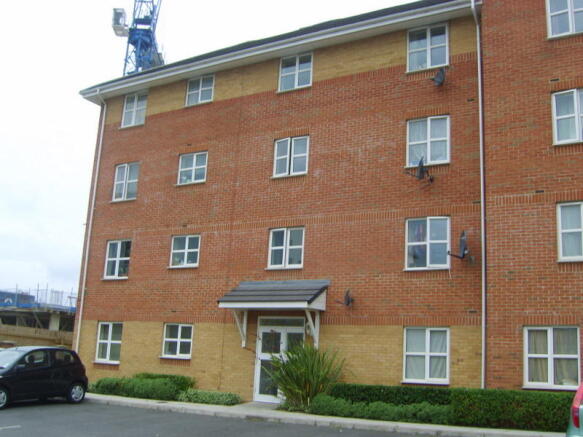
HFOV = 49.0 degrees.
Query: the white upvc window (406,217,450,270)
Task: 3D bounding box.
[{"bbox_3d":[3.359,0.630,15.720,1.120,1.290,0.100,-5,-14,30],"label":"white upvc window"}]

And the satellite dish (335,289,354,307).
[{"bbox_3d":[1.344,1.984,16.072,0.500,0.480,0.500,1,-13,9],"label":"satellite dish"}]

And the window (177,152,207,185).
[{"bbox_3d":[-3.068,-1.565,20.083,1.120,0.980,0.100,-5,-14,30],"label":"window"}]

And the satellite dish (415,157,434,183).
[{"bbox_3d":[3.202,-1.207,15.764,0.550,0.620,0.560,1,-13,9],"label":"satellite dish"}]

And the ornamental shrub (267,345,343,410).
[{"bbox_3d":[0.350,3.816,15.454,1.750,1.600,1.600,2,-12,1],"label":"ornamental shrub"}]

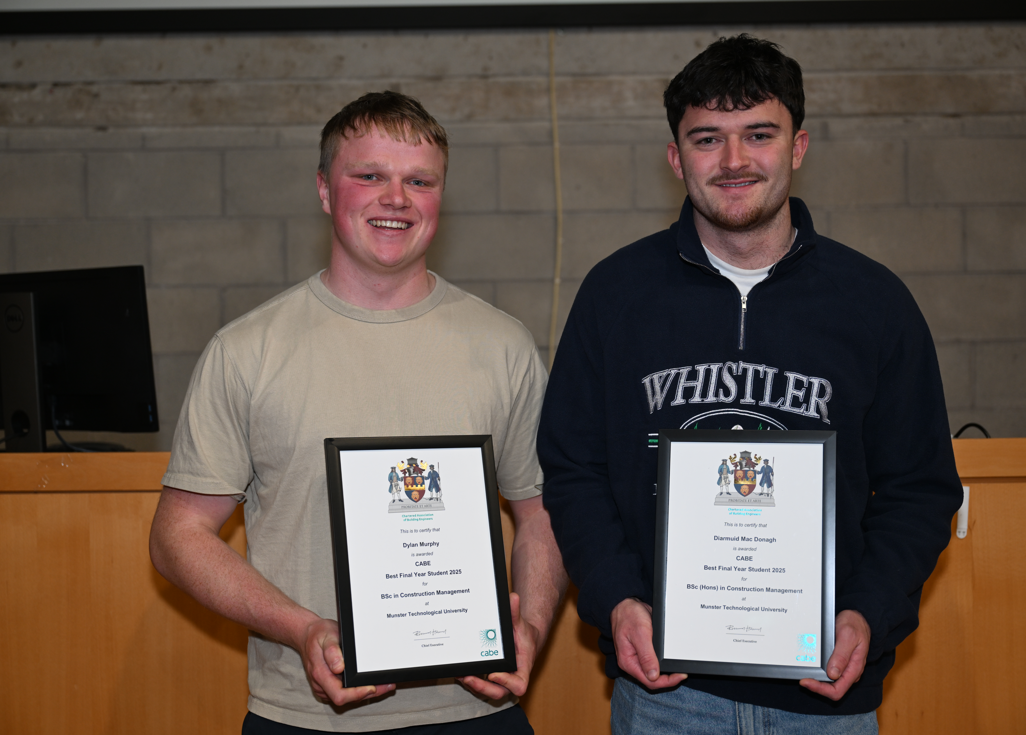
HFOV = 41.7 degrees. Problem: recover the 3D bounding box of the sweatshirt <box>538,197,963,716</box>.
[{"bbox_3d":[0.338,0.117,1.915,0.600,0.720,0.310,-1,1,12],"label":"sweatshirt"}]

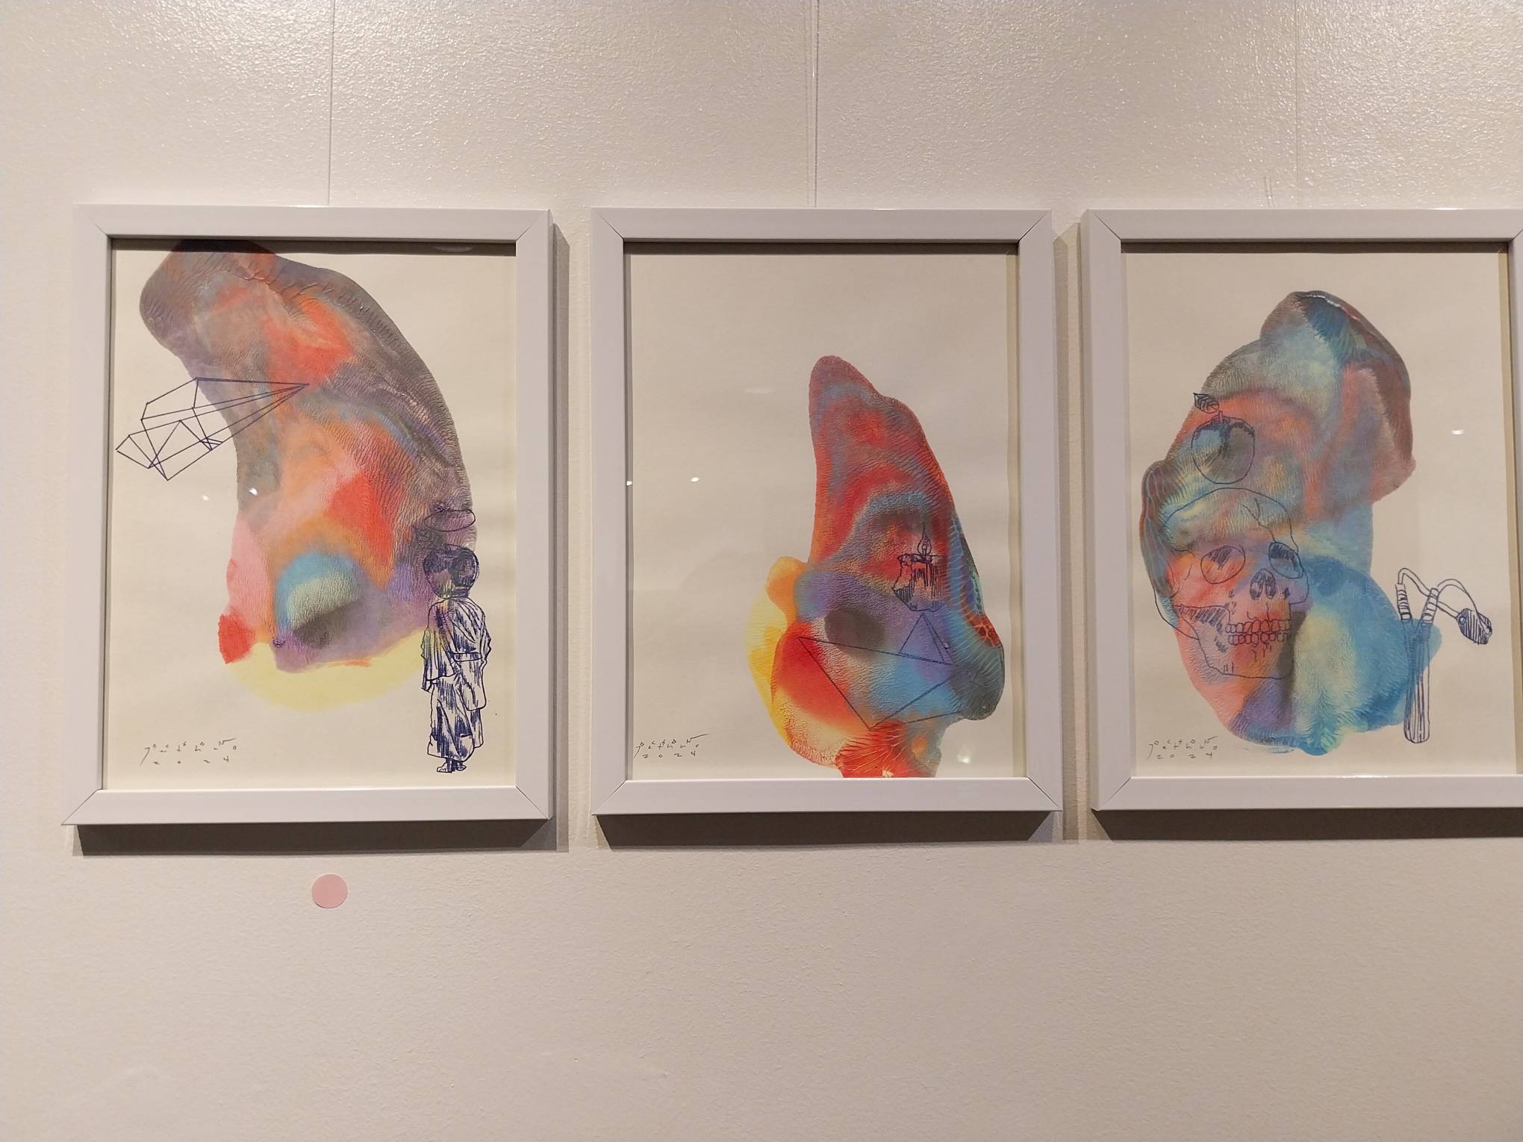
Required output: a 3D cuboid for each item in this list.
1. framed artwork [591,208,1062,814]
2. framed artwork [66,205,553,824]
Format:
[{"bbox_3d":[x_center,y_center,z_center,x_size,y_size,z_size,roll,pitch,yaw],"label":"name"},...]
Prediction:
[{"bbox_3d":[0.046,-0.044,0.826,0.333,0.433,0.021,0,-2,-2],"label":"framed artwork"},{"bbox_3d":[-0.317,-0.041,0.812,0.333,0.433,0.021,0,-2,-2],"label":"framed artwork"}]

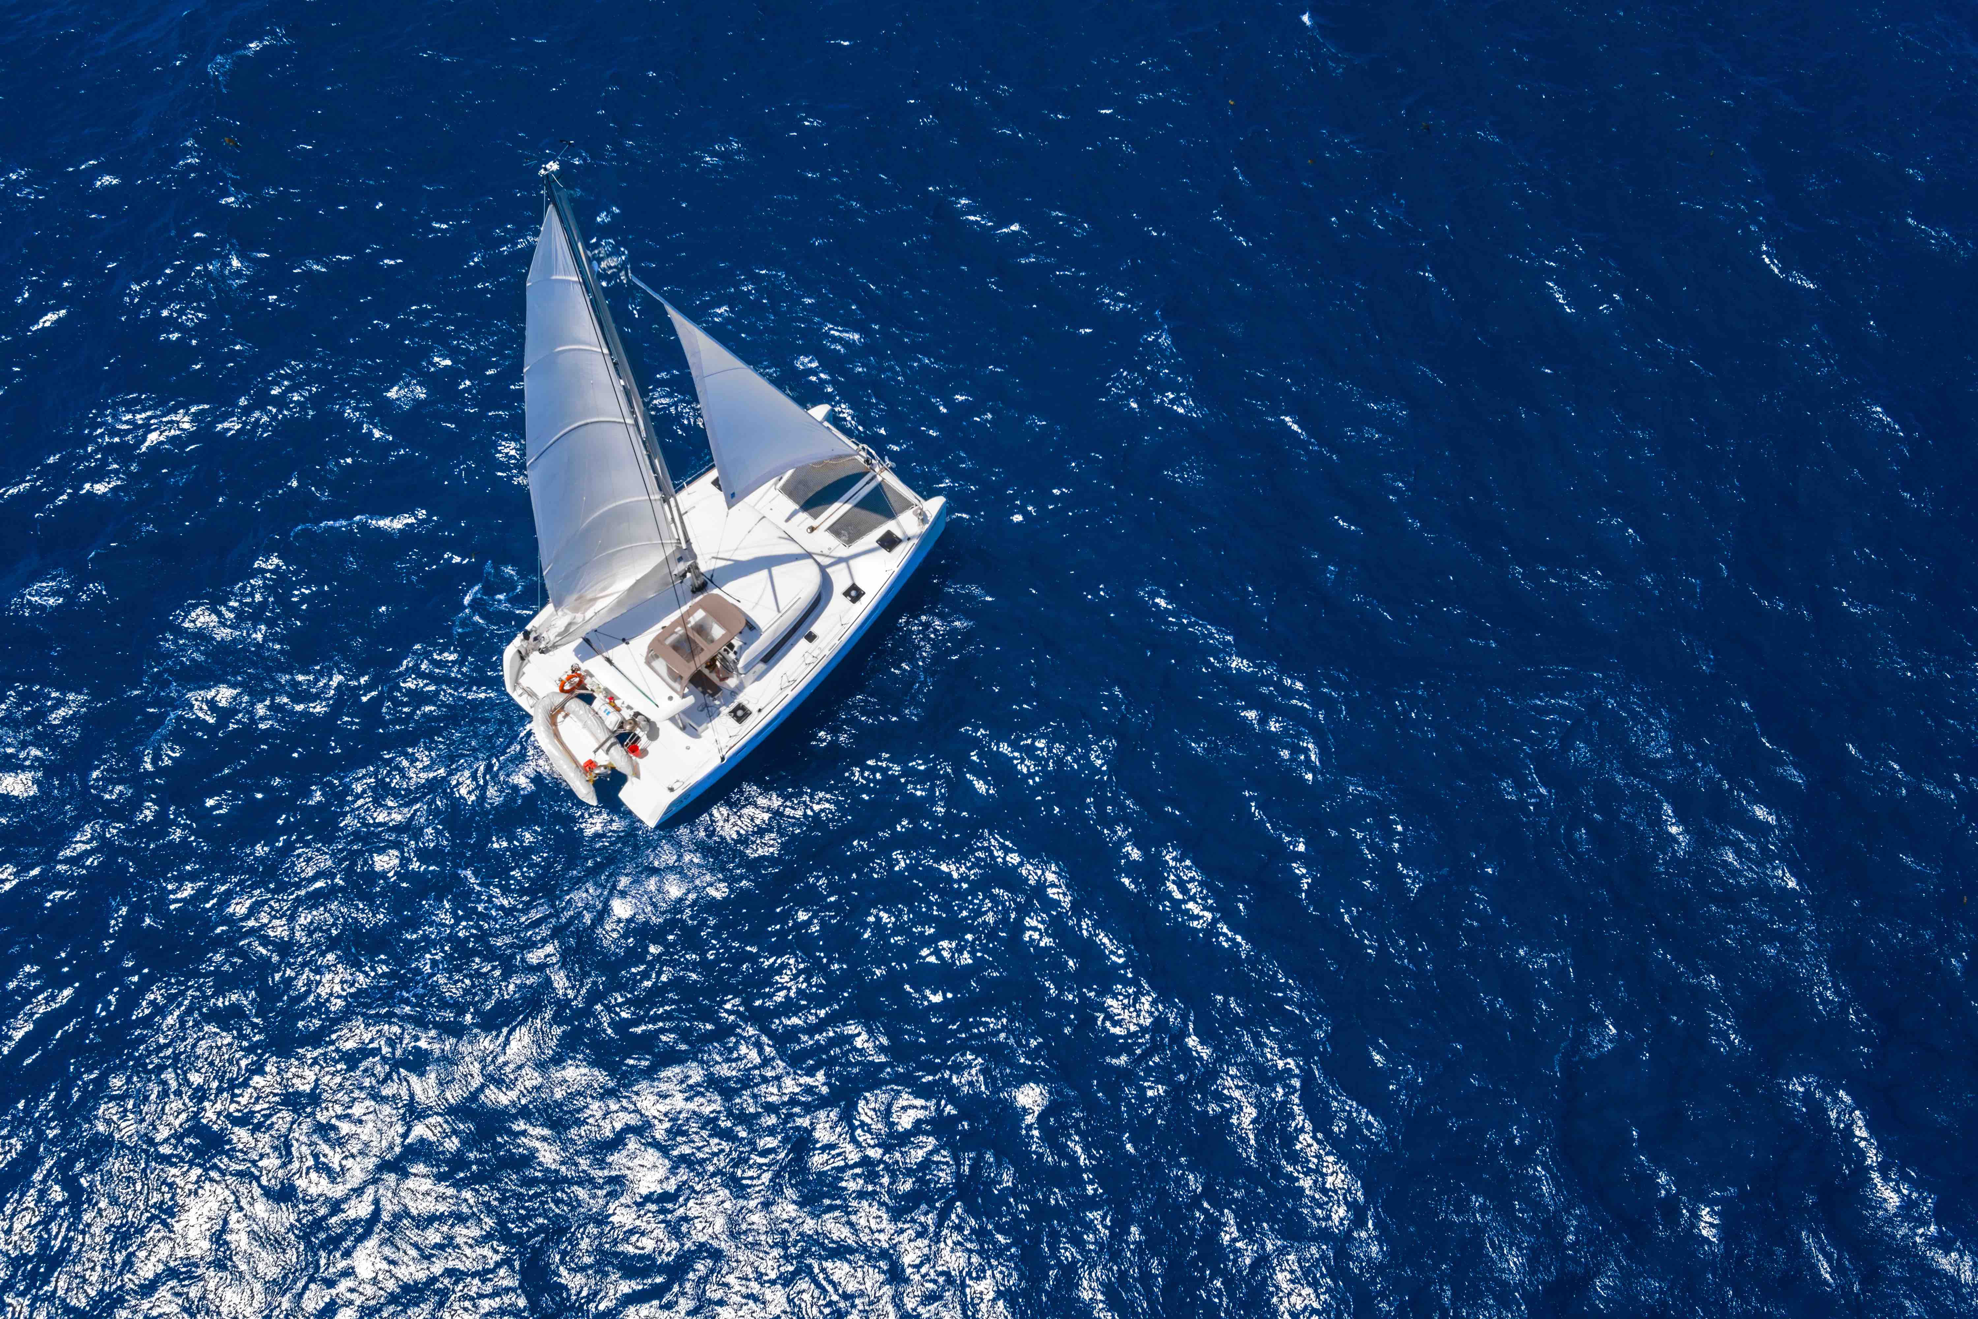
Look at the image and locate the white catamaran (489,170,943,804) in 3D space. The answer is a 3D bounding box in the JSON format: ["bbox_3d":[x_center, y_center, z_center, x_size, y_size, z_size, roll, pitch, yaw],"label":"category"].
[{"bbox_3d":[-6.897,-5.148,35.300,6.350,18.740,12.100,38,69,17],"label":"white catamaran"}]

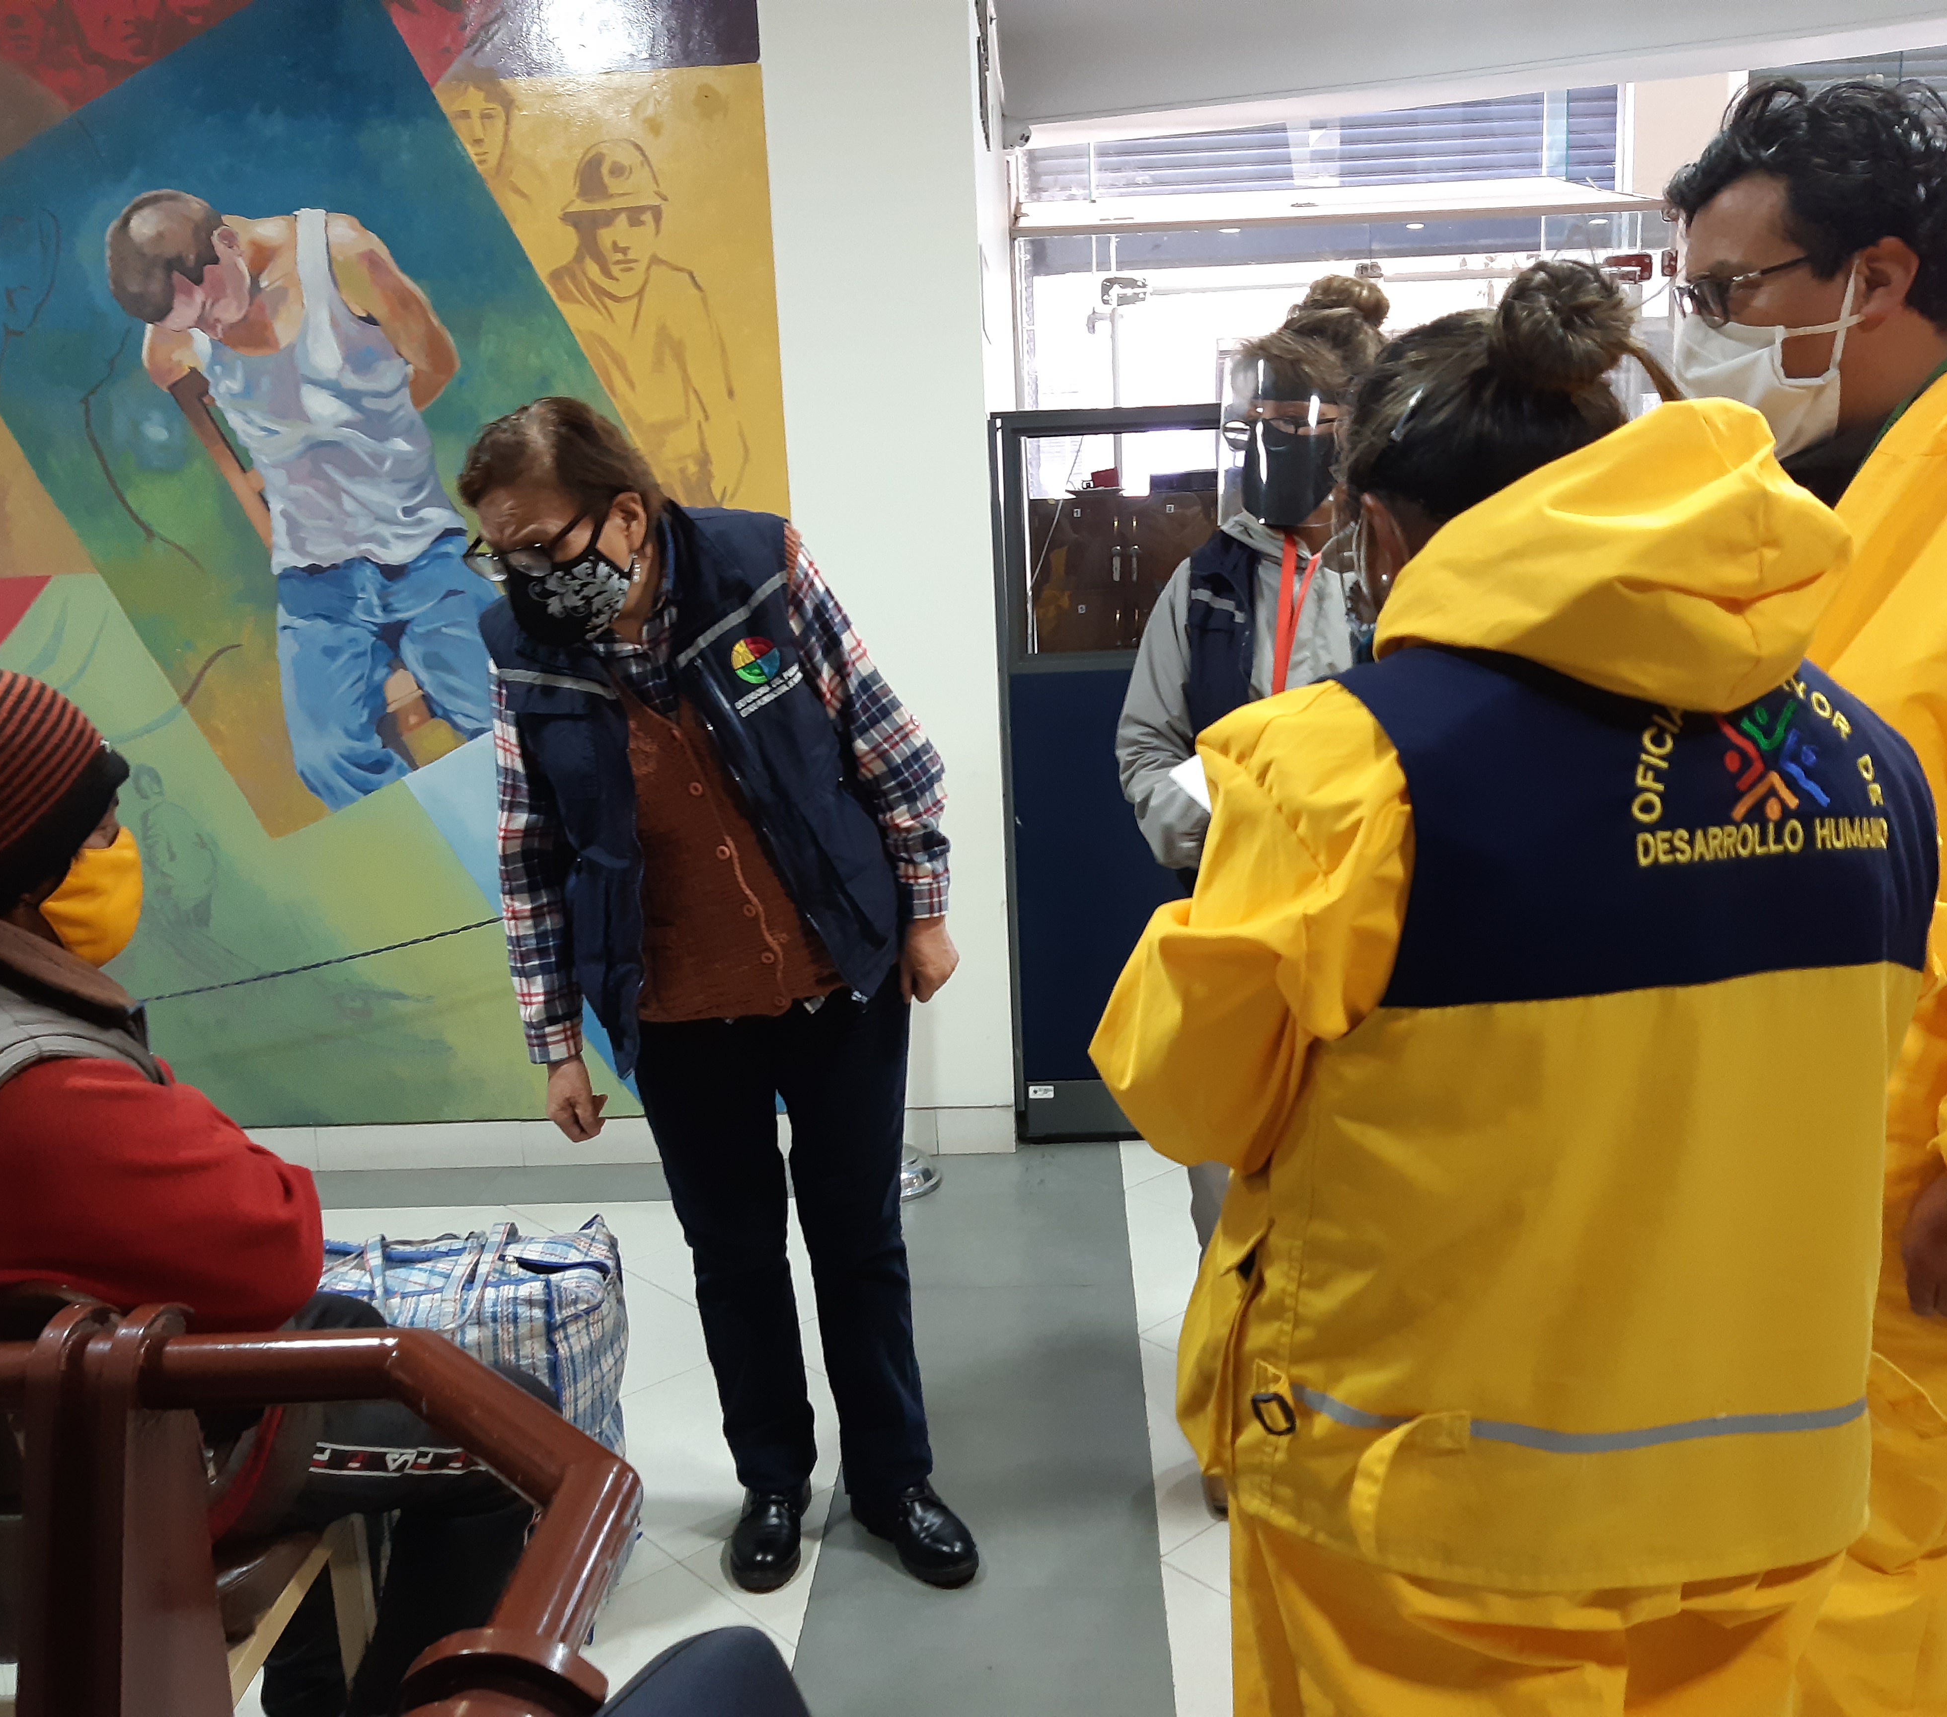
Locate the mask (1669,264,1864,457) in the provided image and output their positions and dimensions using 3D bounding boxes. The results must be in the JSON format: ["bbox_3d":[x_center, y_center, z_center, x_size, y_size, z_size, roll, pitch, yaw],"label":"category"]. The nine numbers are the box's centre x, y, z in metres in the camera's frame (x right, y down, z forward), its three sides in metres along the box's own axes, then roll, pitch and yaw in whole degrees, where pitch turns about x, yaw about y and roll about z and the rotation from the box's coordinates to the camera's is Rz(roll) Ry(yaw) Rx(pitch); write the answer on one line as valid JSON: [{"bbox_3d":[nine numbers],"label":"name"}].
[{"bbox_3d":[0.604,-0.377,1.310,0.110,0.120,0.140,-11,10,9],"label":"mask"}]

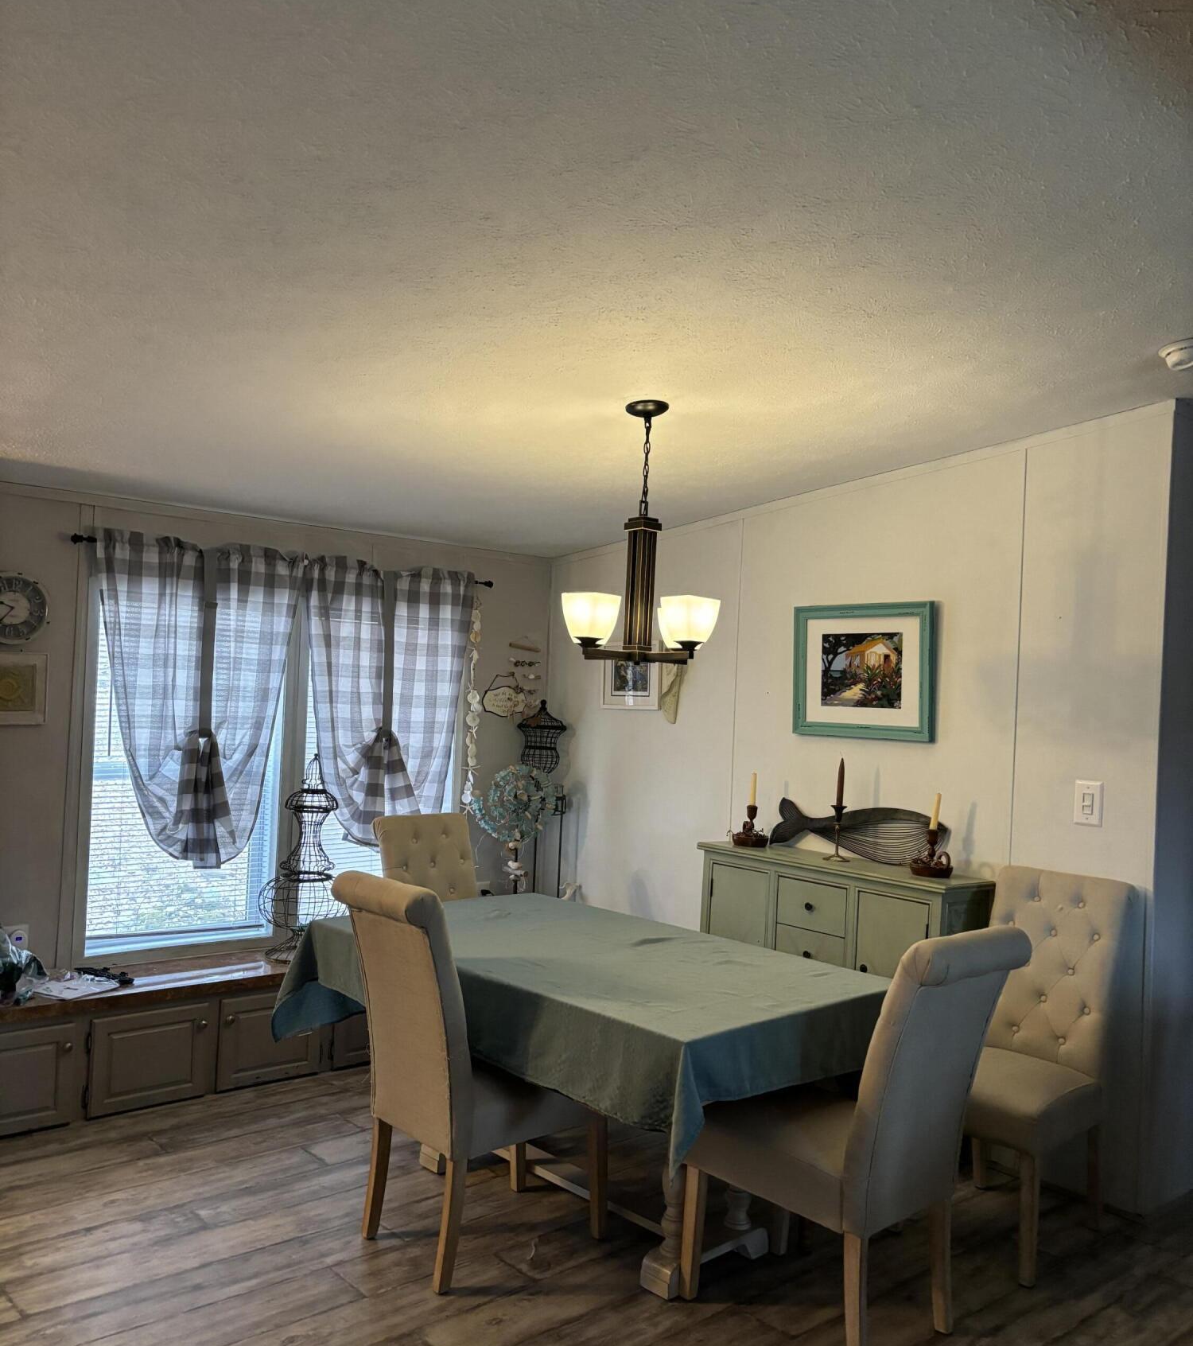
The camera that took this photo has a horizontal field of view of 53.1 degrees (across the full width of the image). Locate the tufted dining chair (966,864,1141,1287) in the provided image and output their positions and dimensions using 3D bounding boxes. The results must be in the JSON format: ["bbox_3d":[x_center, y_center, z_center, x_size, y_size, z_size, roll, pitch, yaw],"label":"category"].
[{"bbox_3d":[1.228,1.105,3.484,0.670,1.008,0.461,3,-1,-45],"label":"tufted dining chair"}]

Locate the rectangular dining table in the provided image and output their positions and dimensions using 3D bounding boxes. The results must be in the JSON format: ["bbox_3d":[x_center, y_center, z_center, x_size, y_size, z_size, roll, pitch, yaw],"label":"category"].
[{"bbox_3d":[-0.026,1.182,3.489,0.987,0.748,1.625,3,-1,-43],"label":"rectangular dining table"}]

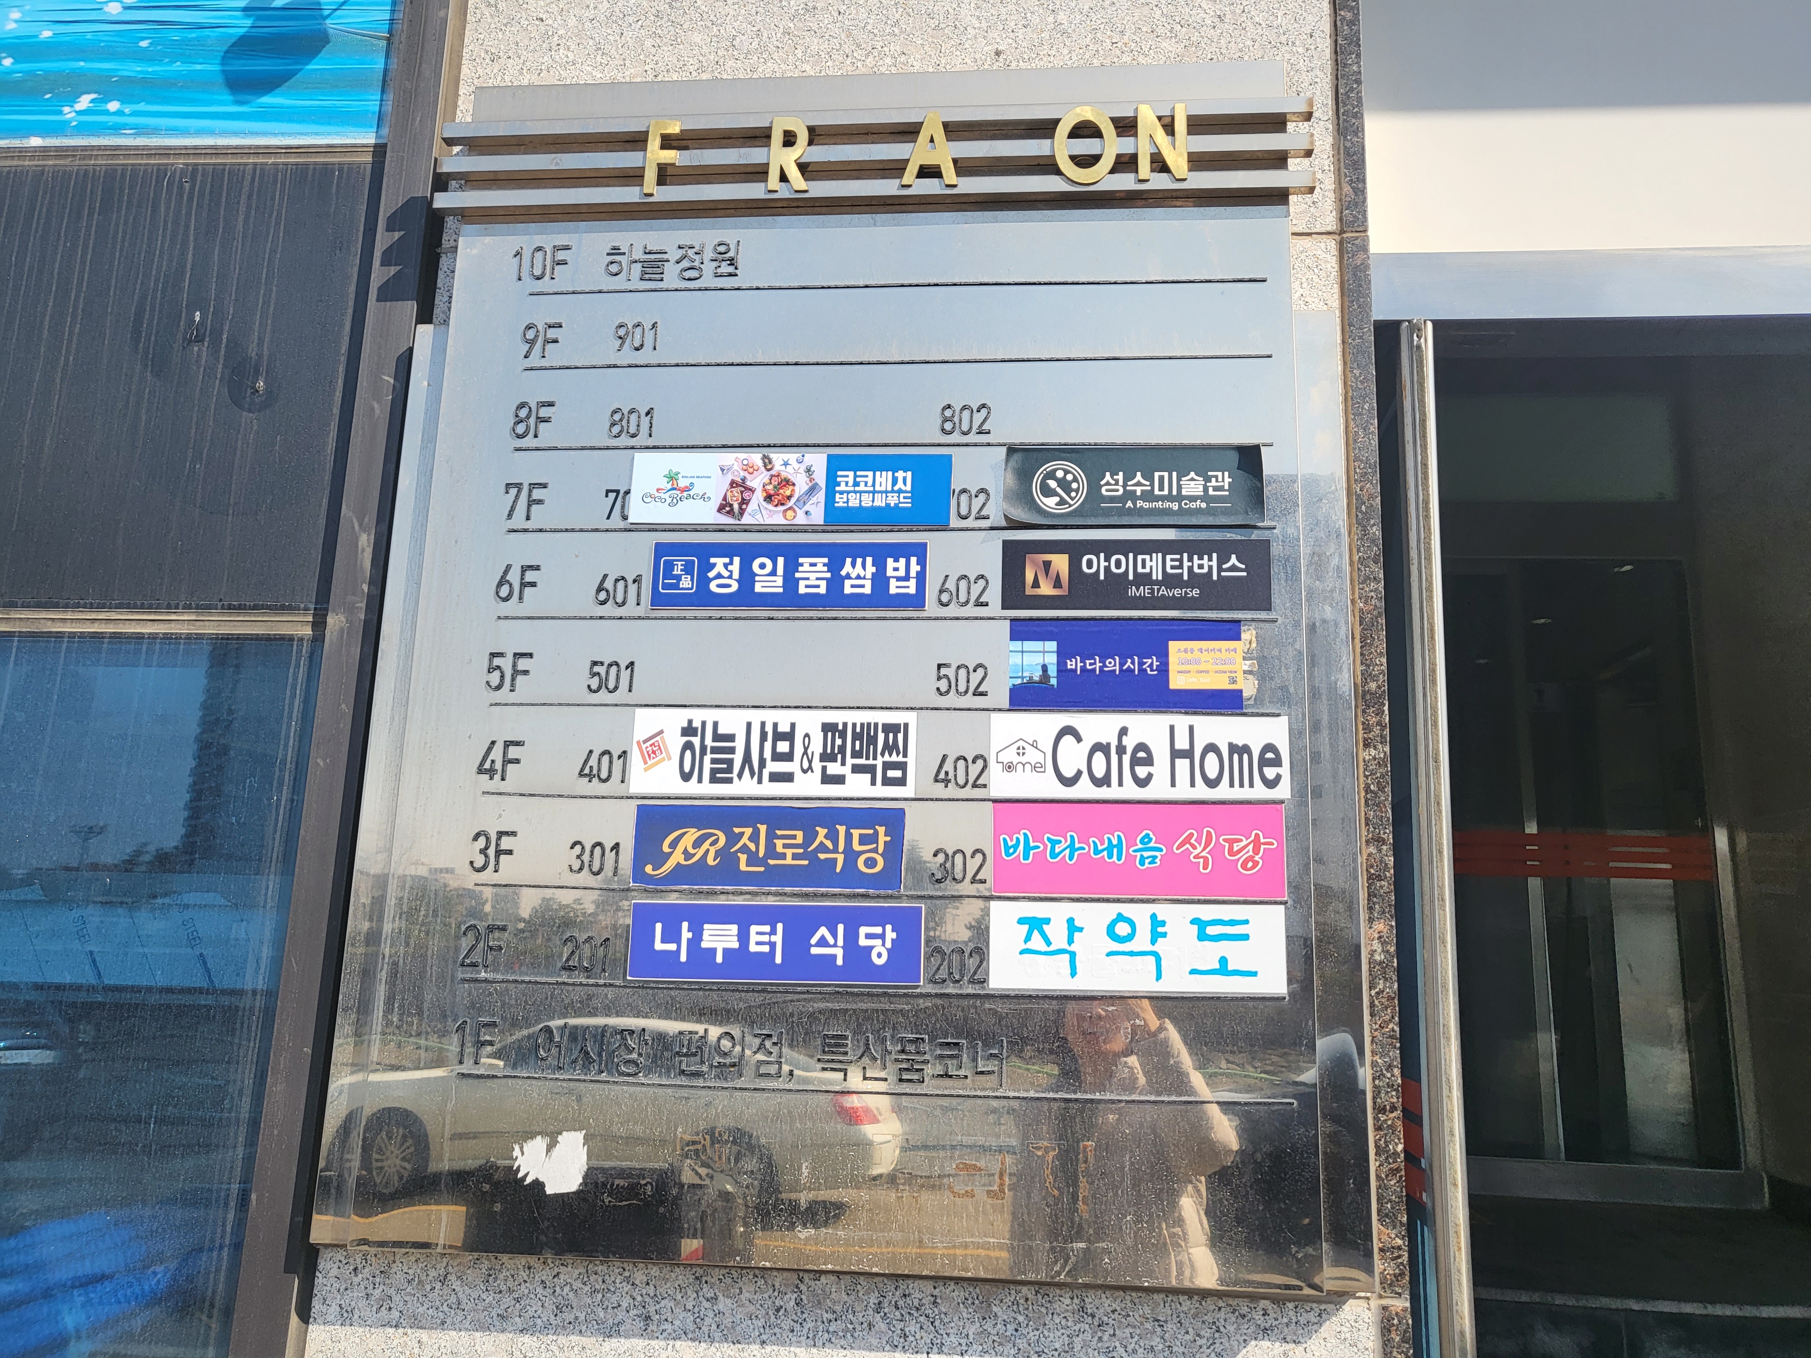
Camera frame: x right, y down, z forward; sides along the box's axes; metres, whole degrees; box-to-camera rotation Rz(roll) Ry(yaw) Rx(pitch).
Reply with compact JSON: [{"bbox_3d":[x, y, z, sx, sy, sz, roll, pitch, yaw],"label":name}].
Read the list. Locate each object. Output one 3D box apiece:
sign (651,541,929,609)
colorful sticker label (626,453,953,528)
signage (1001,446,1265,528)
[{"bbox_3d":[-0.130,-0.116,1.505,0.310,0.079,0.010,0,-13,5],"label":"sign"},{"bbox_3d":[-0.130,-0.215,1.528,0.363,0.084,0.010,0,-13,5],"label":"colorful sticker label"},{"bbox_3d":[0.249,-0.217,1.490,0.279,0.089,0.015,0,-13,5],"label":"signage"}]

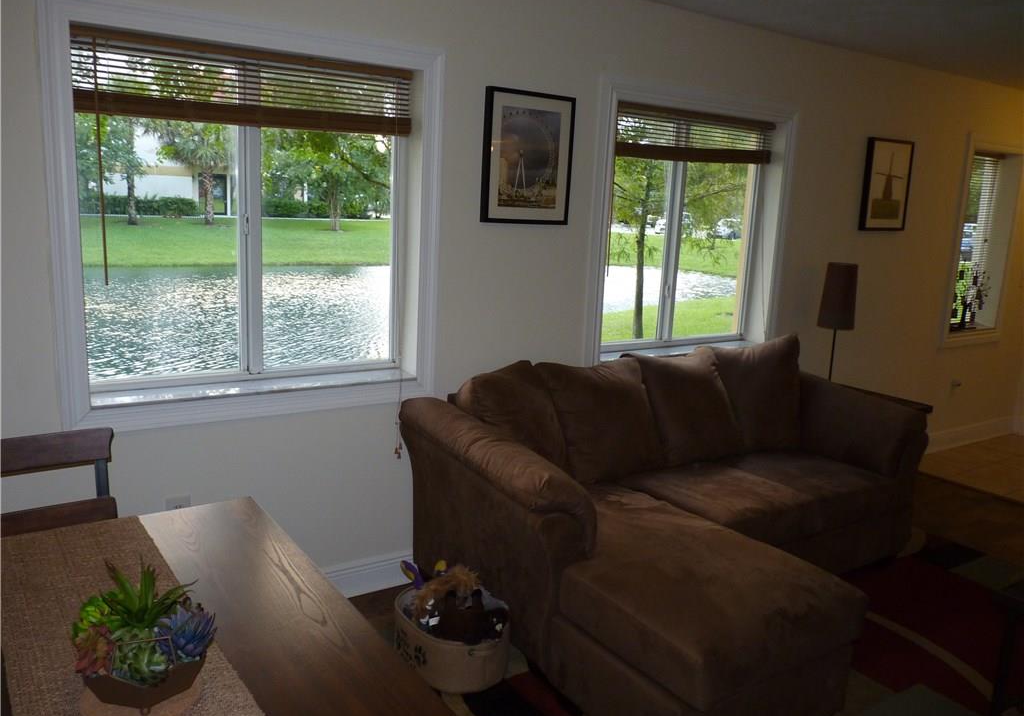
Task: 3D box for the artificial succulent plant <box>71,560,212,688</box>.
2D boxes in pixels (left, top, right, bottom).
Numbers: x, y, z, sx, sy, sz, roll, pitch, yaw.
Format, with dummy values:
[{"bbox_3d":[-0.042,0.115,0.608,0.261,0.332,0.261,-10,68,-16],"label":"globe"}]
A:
[{"bbox_3d":[-0.609,0.429,1.328,0.215,0.170,0.195,-4,13,-32],"label":"artificial succulent plant"}]

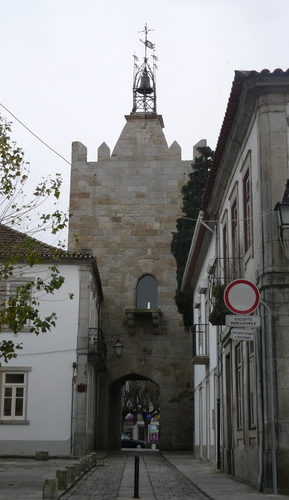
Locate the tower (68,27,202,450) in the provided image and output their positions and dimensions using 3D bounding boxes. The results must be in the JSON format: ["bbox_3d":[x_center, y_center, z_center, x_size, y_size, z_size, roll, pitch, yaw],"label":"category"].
[{"bbox_3d":[-0.082,-1.426,46.638,7.500,24.910,6.300,0,-13,4],"label":"tower"}]

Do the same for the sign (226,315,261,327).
[{"bbox_3d":[1.664,1.190,13.837,0.600,0.200,0.030,0,-13,0],"label":"sign"}]

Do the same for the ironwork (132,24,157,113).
[{"bbox_3d":[0.066,-10.771,48.837,1.400,5.700,1.400,0,-13,4],"label":"ironwork"}]

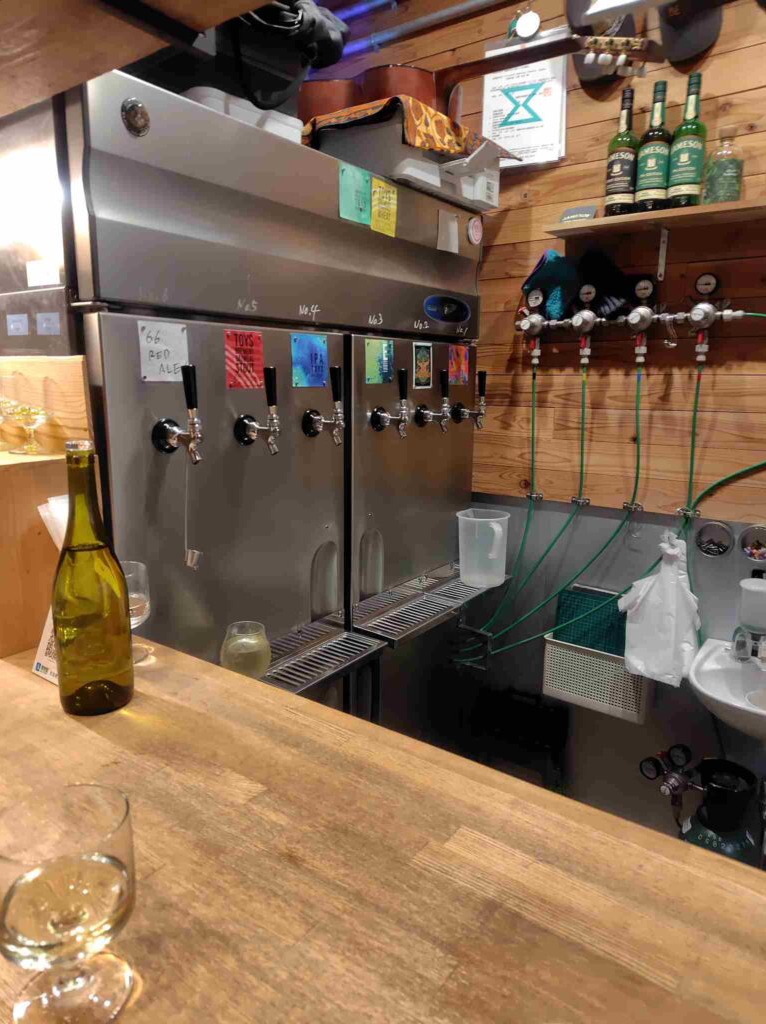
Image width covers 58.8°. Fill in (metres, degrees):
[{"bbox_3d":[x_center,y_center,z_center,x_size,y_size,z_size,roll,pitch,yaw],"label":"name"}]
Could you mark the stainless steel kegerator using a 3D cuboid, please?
[{"bbox_3d":[-0.360,0.163,1.809,0.810,1.910,1.200,8,14,35],"label":"stainless steel kegerator"}]

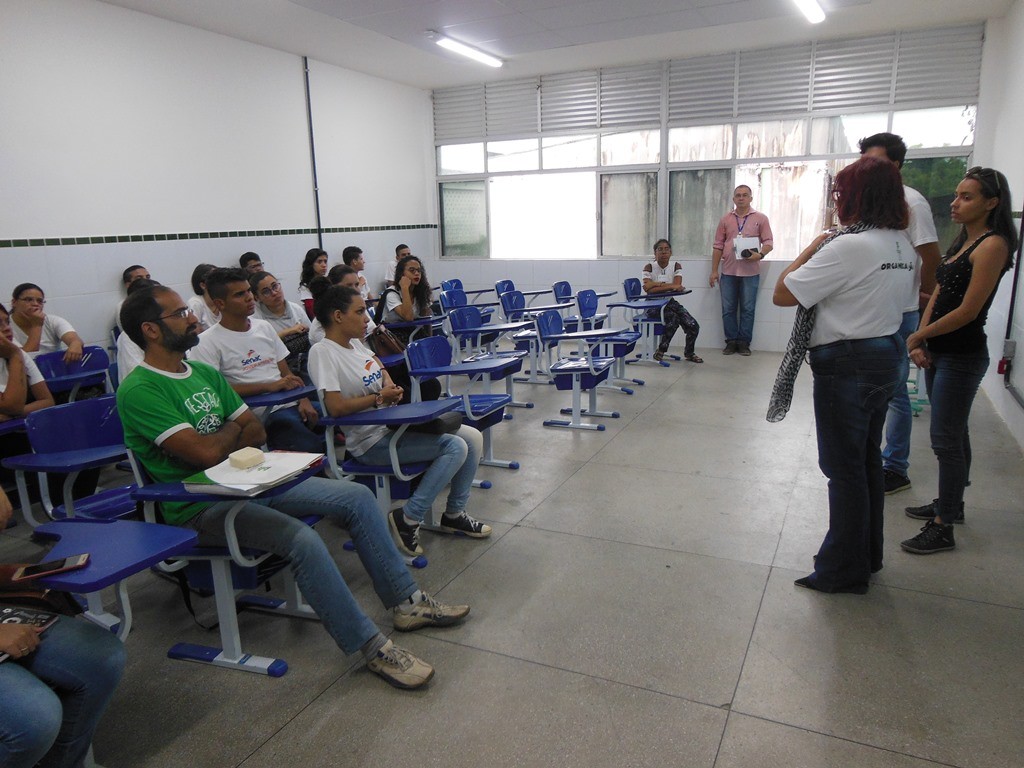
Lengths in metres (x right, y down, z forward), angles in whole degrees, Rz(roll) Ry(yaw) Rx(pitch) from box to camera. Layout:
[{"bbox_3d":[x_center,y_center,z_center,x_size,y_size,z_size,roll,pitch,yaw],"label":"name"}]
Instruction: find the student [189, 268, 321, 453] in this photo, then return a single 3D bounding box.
[{"bbox_3d":[-1.232,0.028,3.862,0.850,1.240,0.520,7,15,33],"label":"student"}]

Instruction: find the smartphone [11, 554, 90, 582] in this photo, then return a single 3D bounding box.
[{"bbox_3d":[-1.052,0.415,1.688,0.138,0.010,0.067,-7,14,-24],"label":"smartphone"}]

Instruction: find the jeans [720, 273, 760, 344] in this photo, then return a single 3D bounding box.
[{"bbox_3d":[2.447,-0.792,7.920,0.420,0.850,0.270,2,13,16],"label":"jeans"}]

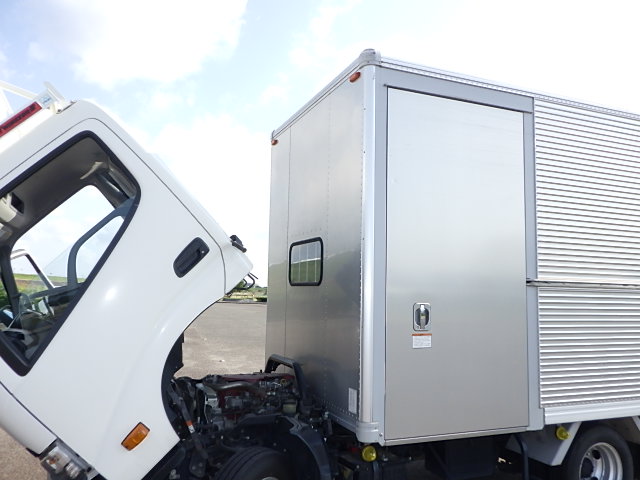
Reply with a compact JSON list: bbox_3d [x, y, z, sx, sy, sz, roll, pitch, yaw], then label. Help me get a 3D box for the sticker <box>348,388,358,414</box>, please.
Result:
[{"bbox_3d":[0.196,0.943,3.031,0.004,0.135,0.107,4,-6,-22],"label":"sticker"}]

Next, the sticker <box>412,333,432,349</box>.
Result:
[{"bbox_3d":[0.610,0.603,3.079,0.136,0.084,0.004,4,-6,-22],"label":"sticker"}]

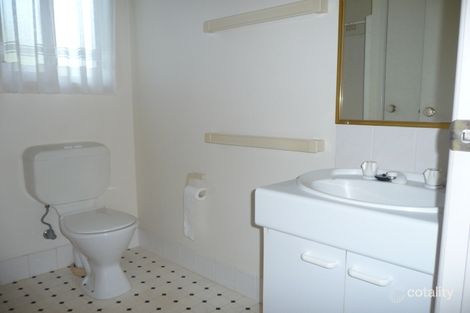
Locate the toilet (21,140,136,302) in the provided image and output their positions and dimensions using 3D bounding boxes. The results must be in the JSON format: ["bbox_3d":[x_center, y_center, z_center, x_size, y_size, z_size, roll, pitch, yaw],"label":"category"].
[{"bbox_3d":[-0.836,0.341,2.112,0.661,0.782,0.462,7,9,44],"label":"toilet"}]

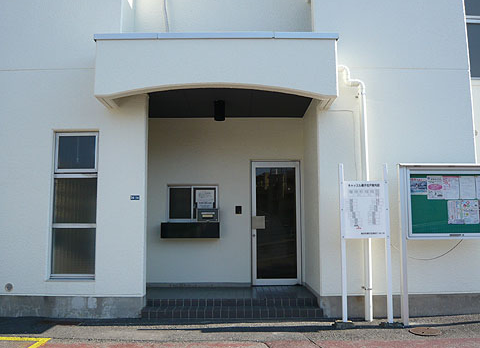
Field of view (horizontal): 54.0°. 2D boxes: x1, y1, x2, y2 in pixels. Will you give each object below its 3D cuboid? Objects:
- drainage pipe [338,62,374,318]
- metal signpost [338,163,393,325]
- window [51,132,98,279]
[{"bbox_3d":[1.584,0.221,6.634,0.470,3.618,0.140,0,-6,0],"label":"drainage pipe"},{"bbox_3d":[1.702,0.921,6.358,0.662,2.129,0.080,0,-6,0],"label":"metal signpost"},{"bbox_3d":[-2.388,0.442,6.862,0.636,2.127,0.100,0,-6,0],"label":"window"}]

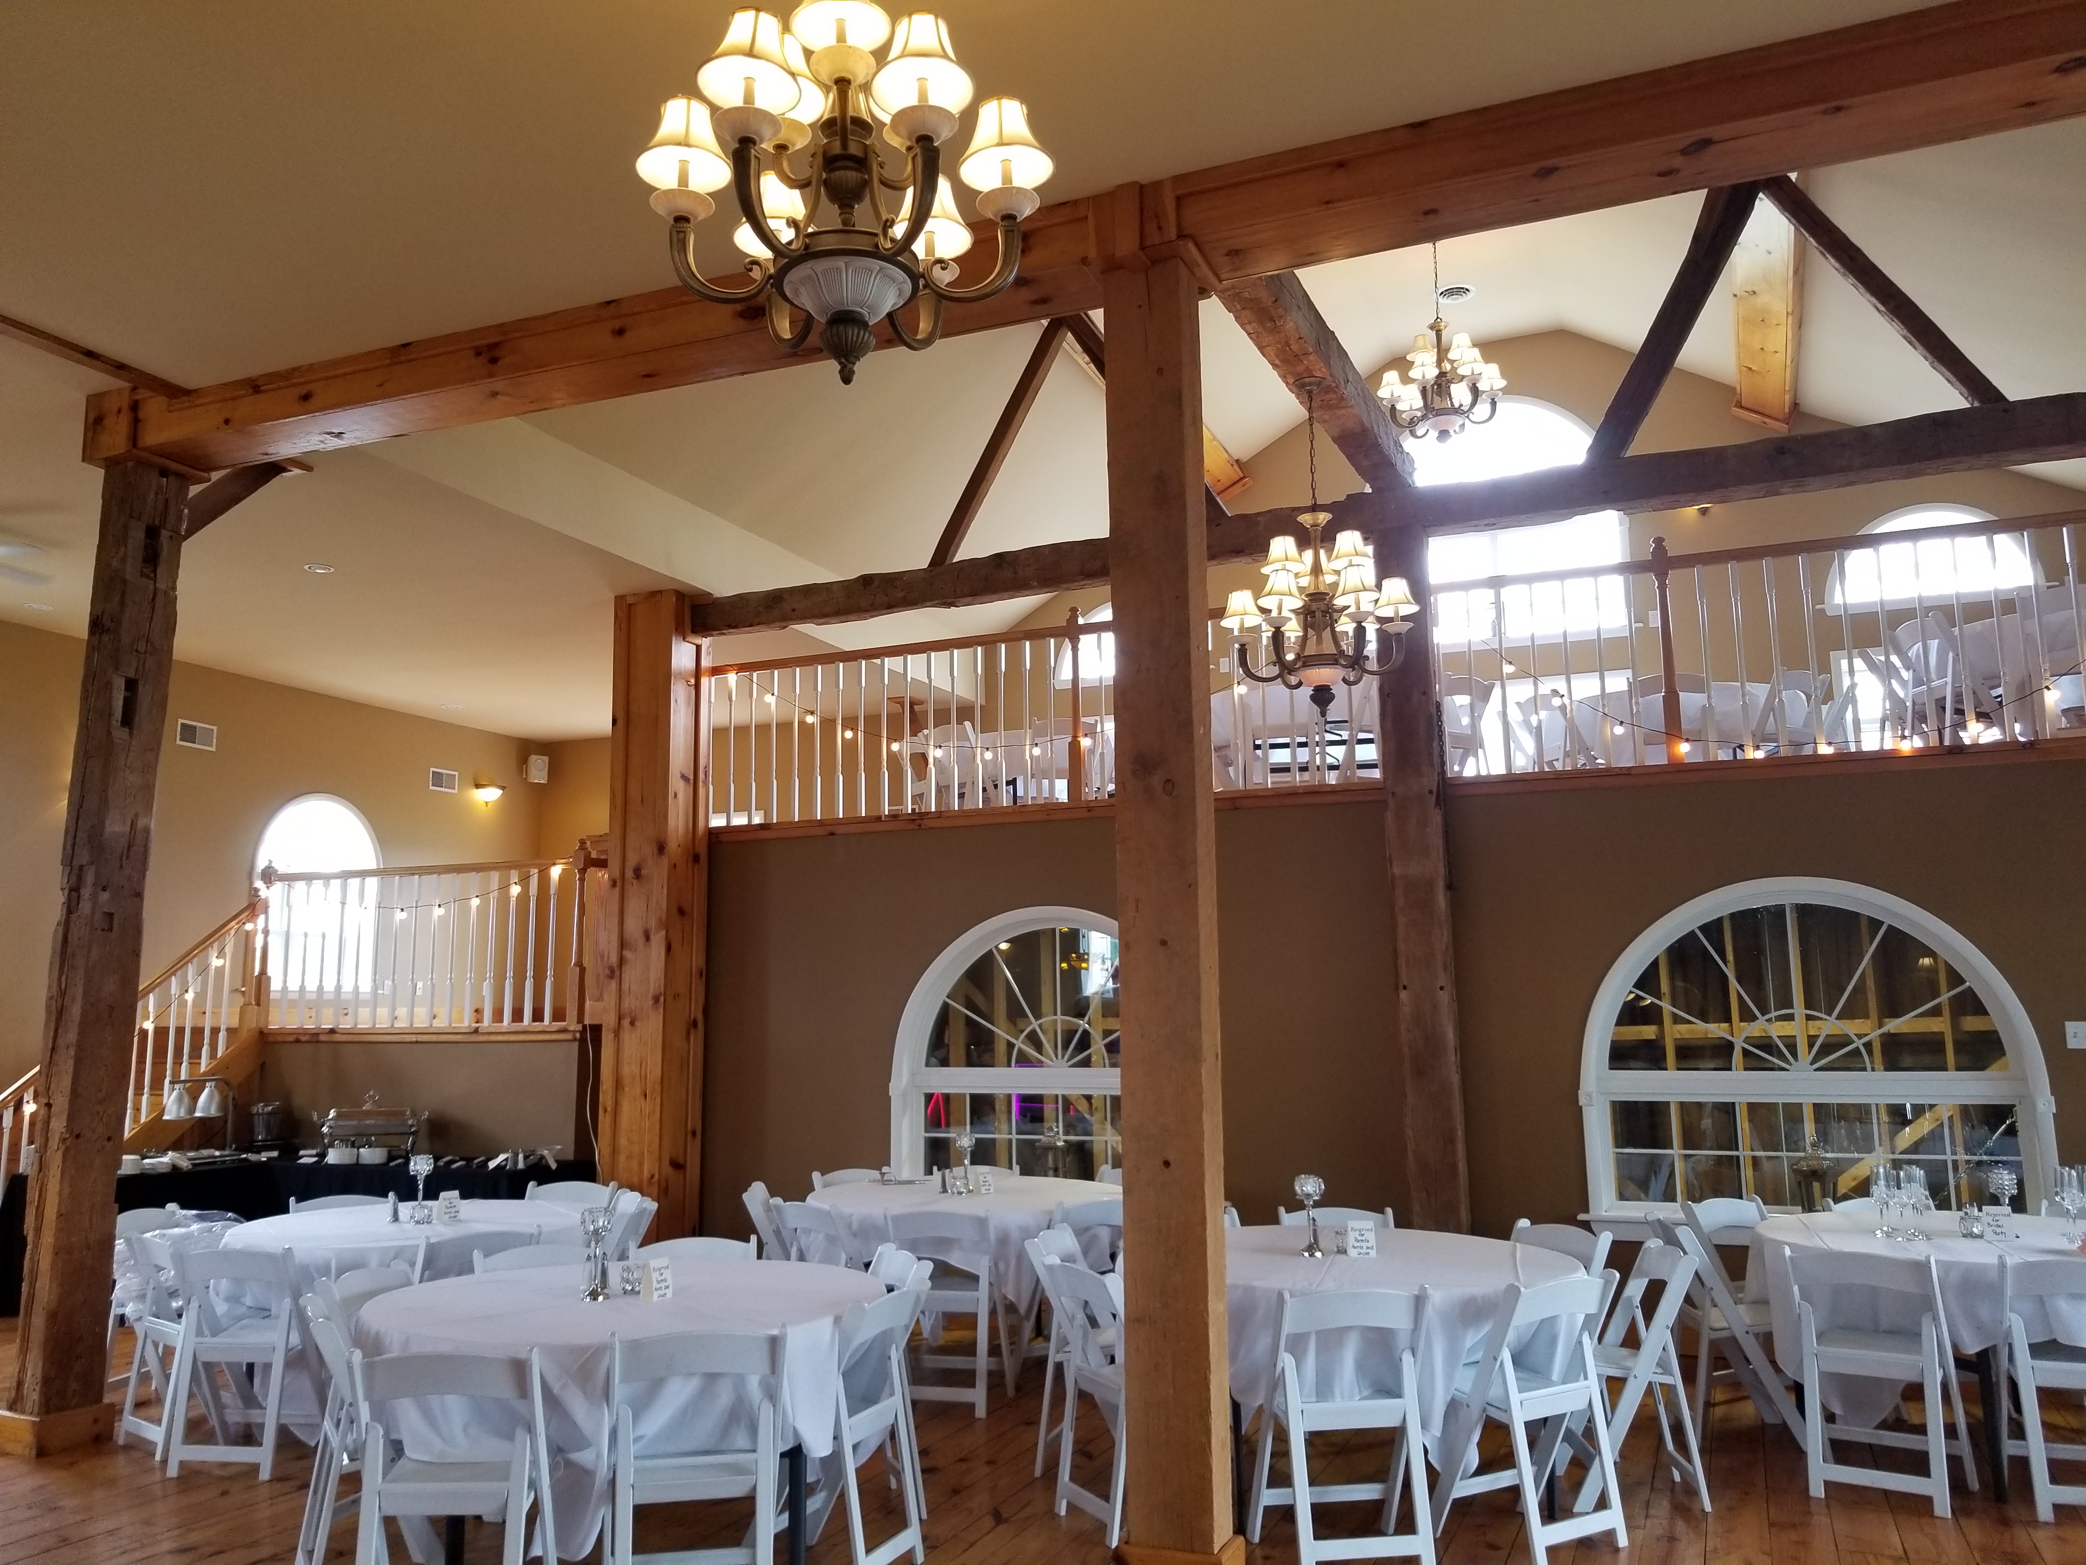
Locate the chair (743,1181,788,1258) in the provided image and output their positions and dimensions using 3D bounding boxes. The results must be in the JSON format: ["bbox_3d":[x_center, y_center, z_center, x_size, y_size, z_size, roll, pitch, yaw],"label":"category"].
[{"bbox_3d":[-1.170,2.299,7.372,0.450,0.785,0.445,0,-9,-2],"label":"chair"}]

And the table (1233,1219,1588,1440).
[{"bbox_3d":[1.030,1.961,5.172,1.540,0.765,1.540,-4,-9,22],"label":"table"}]

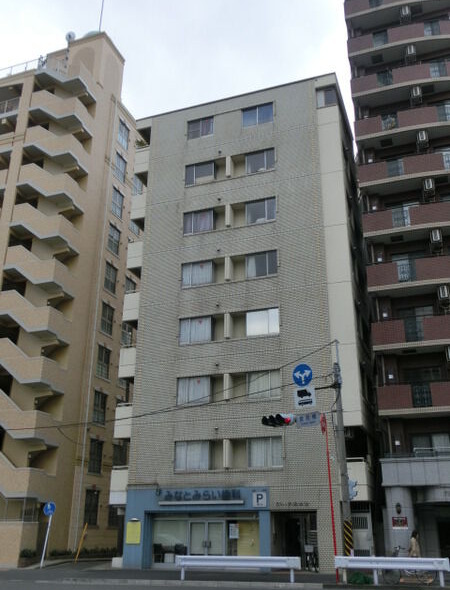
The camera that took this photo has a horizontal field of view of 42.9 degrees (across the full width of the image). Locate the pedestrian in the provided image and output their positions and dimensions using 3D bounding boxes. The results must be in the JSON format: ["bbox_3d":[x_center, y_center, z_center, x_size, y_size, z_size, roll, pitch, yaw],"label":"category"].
[{"bbox_3d":[6.437,8.739,19.210,0.380,1.580,0.460,-7,-23,18],"label":"pedestrian"}]

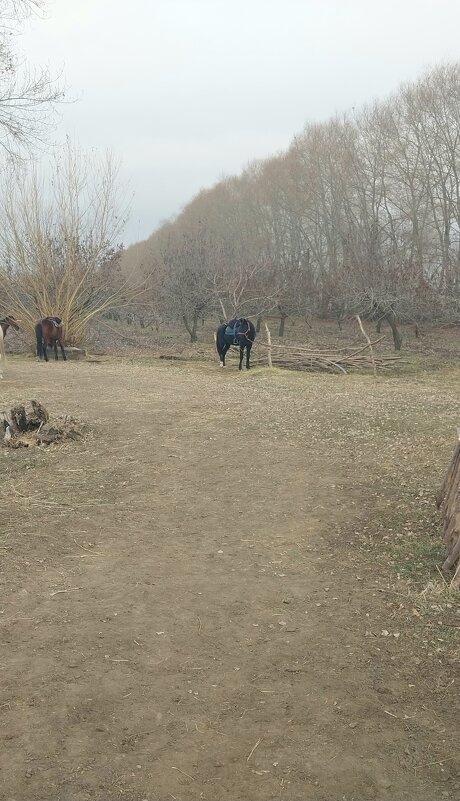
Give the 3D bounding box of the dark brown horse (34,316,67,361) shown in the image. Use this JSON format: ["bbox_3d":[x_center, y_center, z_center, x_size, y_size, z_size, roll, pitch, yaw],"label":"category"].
[{"bbox_3d":[-5.578,-1.932,25.000,0.530,1.360,1.700,1,7,11],"label":"dark brown horse"}]

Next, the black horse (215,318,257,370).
[{"bbox_3d":[0.136,-1.529,21.900,0.550,1.380,1.500,-5,8,-35],"label":"black horse"}]

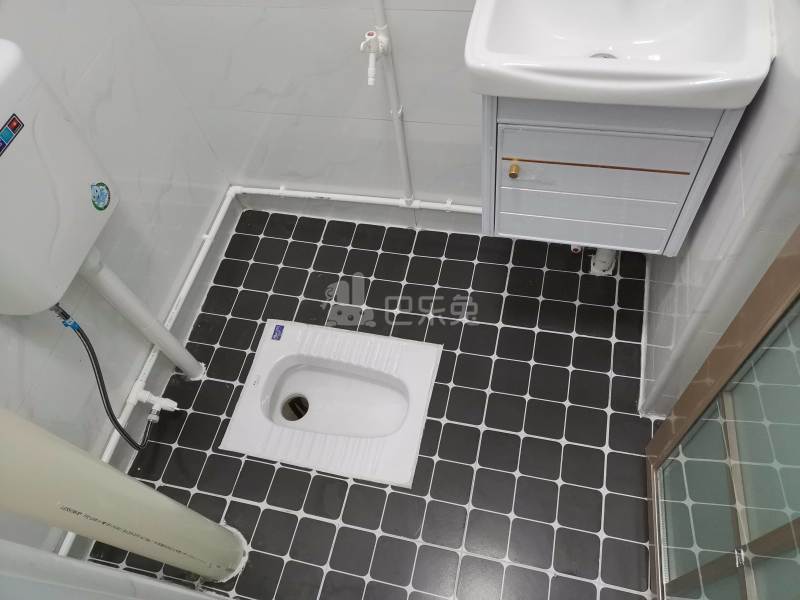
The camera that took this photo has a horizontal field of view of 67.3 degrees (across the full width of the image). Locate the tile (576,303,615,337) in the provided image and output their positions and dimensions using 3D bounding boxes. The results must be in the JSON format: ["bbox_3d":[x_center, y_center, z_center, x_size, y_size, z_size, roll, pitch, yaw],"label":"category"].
[{"bbox_3d":[0.533,0.062,1.638,0.096,0.009,0.096,8,60,14],"label":"tile"}]

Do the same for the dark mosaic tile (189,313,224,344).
[{"bbox_3d":[-0.576,0.091,1.802,0.090,0.010,0.095,8,61,14],"label":"dark mosaic tile"}]

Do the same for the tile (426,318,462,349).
[{"bbox_3d":[0.125,0.097,1.693,0.097,0.008,0.097,7,61,14],"label":"tile"}]

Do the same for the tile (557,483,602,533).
[{"bbox_3d":[0.418,0.486,1.402,0.095,0.010,0.095,8,61,14],"label":"tile"}]

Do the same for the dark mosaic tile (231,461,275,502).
[{"bbox_3d":[-0.375,0.469,1.539,0.096,0.009,0.096,8,60,14],"label":"dark mosaic tile"}]

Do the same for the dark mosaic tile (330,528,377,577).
[{"bbox_3d":[-0.109,0.593,1.421,0.096,0.008,0.096,8,61,14],"label":"dark mosaic tile"}]

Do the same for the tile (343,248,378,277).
[{"bbox_3d":[-0.120,-0.111,1.859,0.097,0.008,0.097,7,61,14],"label":"tile"}]

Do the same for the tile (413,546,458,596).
[{"bbox_3d":[0.084,0.617,1.374,0.096,0.009,0.096,8,60,14],"label":"tile"}]

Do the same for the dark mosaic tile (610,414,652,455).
[{"bbox_3d":[0.568,0.332,1.487,0.096,0.010,0.096,7,61,14],"label":"dark mosaic tile"}]

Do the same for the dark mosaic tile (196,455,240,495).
[{"bbox_3d":[-0.475,0.462,1.580,0.096,0.010,0.096,7,61,14],"label":"dark mosaic tile"}]

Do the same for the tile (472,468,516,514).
[{"bbox_3d":[0.226,0.460,1.448,0.095,0.010,0.095,8,61,14],"label":"tile"}]

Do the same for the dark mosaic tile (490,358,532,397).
[{"bbox_3d":[0.293,0.205,1.590,0.096,0.008,0.096,7,61,14],"label":"dark mosaic tile"}]

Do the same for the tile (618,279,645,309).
[{"bbox_3d":[0.640,-0.012,1.665,0.067,0.009,0.096,8,60,14],"label":"tile"}]

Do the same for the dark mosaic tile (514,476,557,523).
[{"bbox_3d":[0.321,0.473,1.423,0.096,0.008,0.096,8,61,14],"label":"dark mosaic tile"}]

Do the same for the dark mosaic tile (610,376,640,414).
[{"bbox_3d":[0.571,0.243,1.522,0.067,0.009,0.096,8,60,14],"label":"dark mosaic tile"}]

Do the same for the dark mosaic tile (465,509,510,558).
[{"bbox_3d":[0.203,0.545,1.398,0.096,0.009,0.096,8,60,14],"label":"dark mosaic tile"}]

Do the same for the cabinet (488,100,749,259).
[{"bbox_3d":[0.382,-0.358,1.168,0.392,0.406,0.328,7,61,14],"label":"cabinet"}]

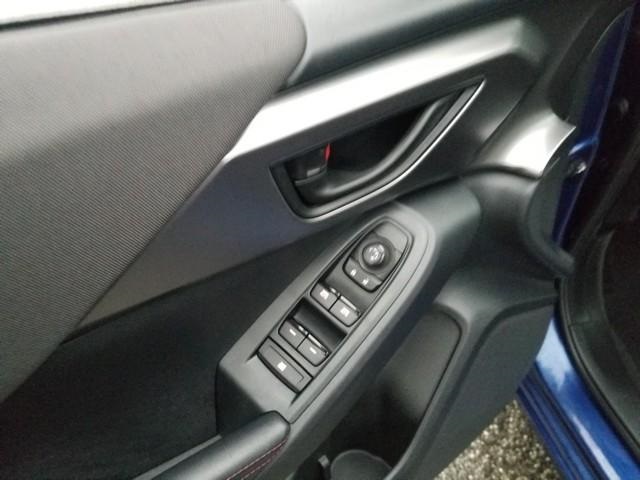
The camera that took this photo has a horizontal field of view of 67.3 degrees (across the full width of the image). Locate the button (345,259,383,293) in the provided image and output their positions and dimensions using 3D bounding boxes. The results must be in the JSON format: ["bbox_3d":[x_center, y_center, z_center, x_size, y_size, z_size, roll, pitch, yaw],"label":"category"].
[{"bbox_3d":[0.040,0.033,0.442,0.037,0.010,0.014,37,76,28],"label":"button"}]

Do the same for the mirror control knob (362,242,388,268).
[{"bbox_3d":[0.050,0.015,0.443,0.022,0.015,0.022,-6,61,11],"label":"mirror control knob"}]

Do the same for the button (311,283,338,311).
[{"bbox_3d":[0.005,0.053,0.441,0.025,0.010,0.016,37,76,28],"label":"button"}]

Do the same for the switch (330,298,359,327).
[{"bbox_3d":[0.022,0.065,0.429,0.025,0.010,0.016,37,76,28],"label":"switch"}]

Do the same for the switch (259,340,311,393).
[{"bbox_3d":[-0.031,0.110,0.421,0.054,0.010,0.018,37,76,28],"label":"switch"}]

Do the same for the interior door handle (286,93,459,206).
[{"bbox_3d":[0.048,-0.080,0.430,0.165,0.052,0.038,-25,39,-24],"label":"interior door handle"}]

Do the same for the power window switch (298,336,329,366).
[{"bbox_3d":[-0.006,0.097,0.420,0.025,0.010,0.016,37,76,28],"label":"power window switch"}]

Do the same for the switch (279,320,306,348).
[{"bbox_3d":[-0.024,0.084,0.431,0.025,0.010,0.016,37,76,28],"label":"switch"}]

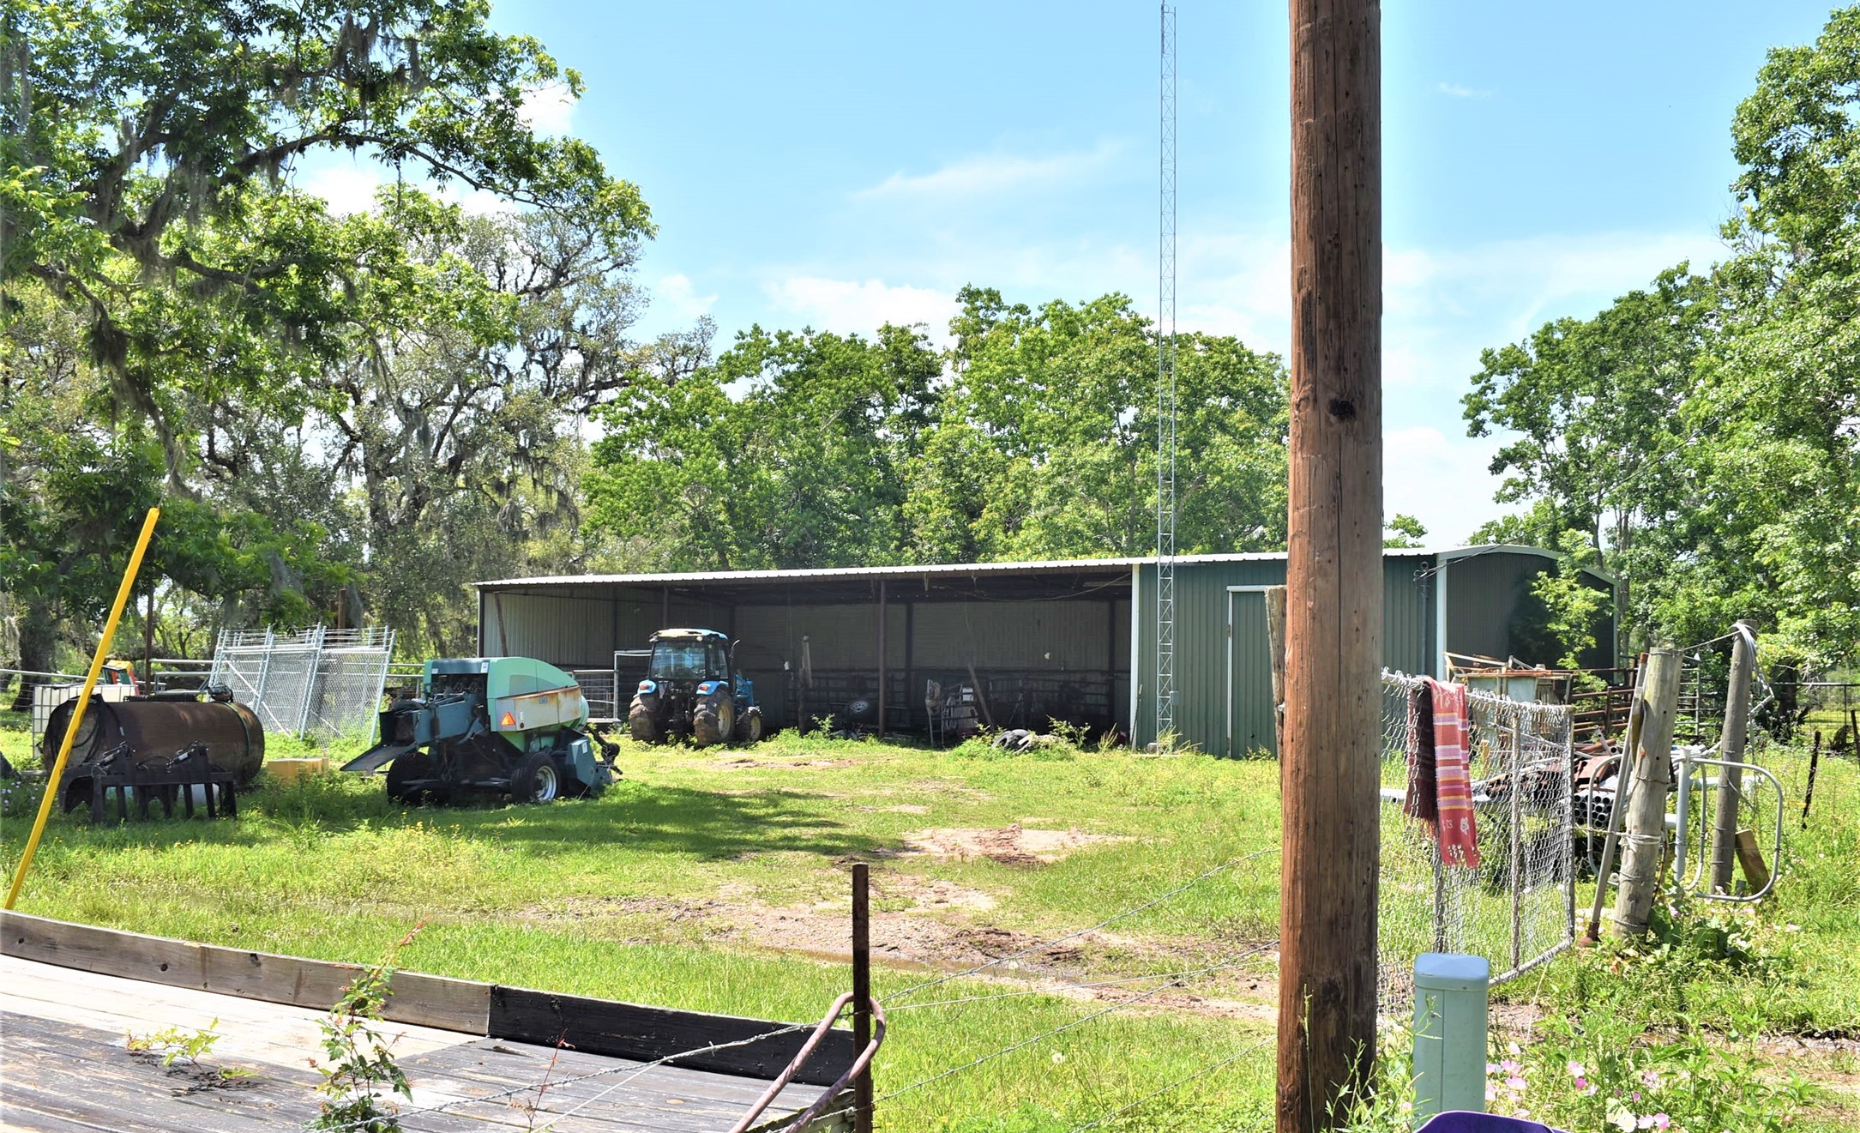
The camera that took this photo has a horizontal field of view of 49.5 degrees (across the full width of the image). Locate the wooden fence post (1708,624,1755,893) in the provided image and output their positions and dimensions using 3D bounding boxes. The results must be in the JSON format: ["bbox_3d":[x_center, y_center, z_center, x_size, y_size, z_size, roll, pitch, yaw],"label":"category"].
[{"bbox_3d":[5.204,1.257,13.049,0.150,1.770,0.150,4,-3,22],"label":"wooden fence post"}]

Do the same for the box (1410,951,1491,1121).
[{"bbox_3d":[1.378,1.392,5.331,0.195,0.680,0.190,-1,-3,21],"label":"box"}]

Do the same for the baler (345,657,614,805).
[{"bbox_3d":[-5.271,2.023,24.690,2.400,1.760,4.900,-1,-3,25],"label":"baler"}]

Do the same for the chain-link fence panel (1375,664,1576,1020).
[{"bbox_3d":[2.294,1.125,8.300,0.080,1.270,4.650,-1,-4,26],"label":"chain-link fence panel"}]

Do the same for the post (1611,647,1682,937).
[{"bbox_3d":[3.839,1.218,10.744,0.190,1.575,0.190,7,-3,20],"label":"post"}]

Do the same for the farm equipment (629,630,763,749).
[{"bbox_3d":[-4.835,2.524,42.341,1.850,2.480,4.000,0,-3,10],"label":"farm equipment"}]

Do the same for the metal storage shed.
[{"bbox_3d":[1.703,1.978,45.489,24.400,3.950,9.700,-2,-4,35],"label":"metal storage shed"}]

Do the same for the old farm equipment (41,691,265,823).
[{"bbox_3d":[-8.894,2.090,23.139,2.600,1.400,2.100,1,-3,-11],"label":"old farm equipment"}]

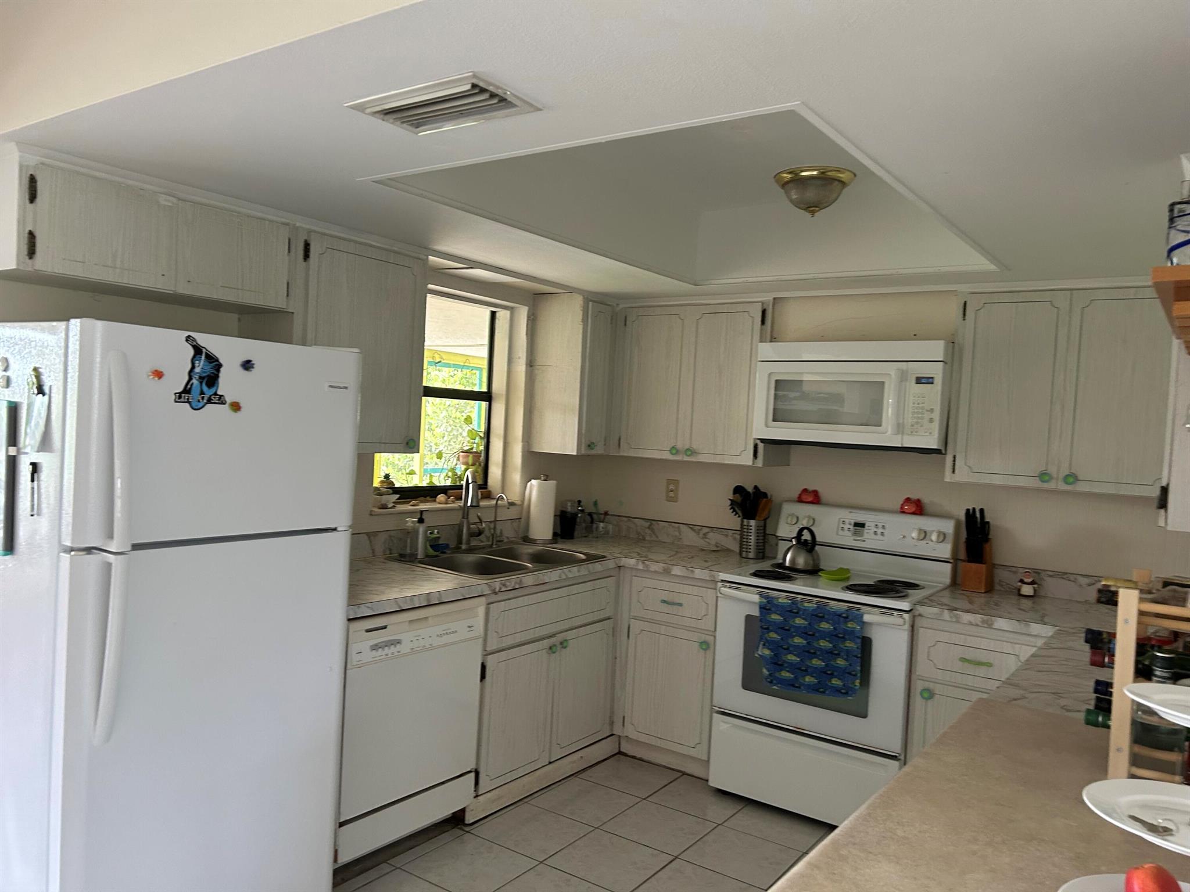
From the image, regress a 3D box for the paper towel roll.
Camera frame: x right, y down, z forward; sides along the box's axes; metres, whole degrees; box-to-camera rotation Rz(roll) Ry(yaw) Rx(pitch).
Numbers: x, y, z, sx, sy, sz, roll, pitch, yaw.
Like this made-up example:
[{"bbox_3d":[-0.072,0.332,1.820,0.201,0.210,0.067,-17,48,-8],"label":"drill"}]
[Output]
[{"bbox_3d":[-0.253,0.307,4.277,0.166,0.313,0.166,3,2,0],"label":"paper towel roll"}]

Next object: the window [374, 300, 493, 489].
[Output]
[{"bbox_3d":[-0.726,-0.224,4.003,0.110,0.895,0.890,4,2,36],"label":"window"}]

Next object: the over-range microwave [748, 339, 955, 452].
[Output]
[{"bbox_3d":[1.109,-0.204,3.725,0.760,0.424,0.425,4,2,36],"label":"over-range microwave"}]

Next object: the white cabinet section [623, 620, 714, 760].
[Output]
[{"bbox_3d":[0.477,1.031,4.039,0.418,0.516,0.587,4,2,35],"label":"white cabinet section"}]

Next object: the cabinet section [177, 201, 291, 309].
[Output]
[{"bbox_3d":[-1.211,-0.569,2.748,0.368,0.260,0.368,4,2,35],"label":"cabinet section"}]

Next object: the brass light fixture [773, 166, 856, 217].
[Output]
[{"bbox_3d":[0.784,-0.899,3.201,0.296,0.150,0.296,4,2,36],"label":"brass light fixture"}]

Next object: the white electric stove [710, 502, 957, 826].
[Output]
[{"bbox_3d":[0.971,0.866,3.639,0.760,1.181,0.670,4,2,36],"label":"white electric stove"}]

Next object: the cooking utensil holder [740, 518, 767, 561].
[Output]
[{"bbox_3d":[0.725,0.428,4.115,0.120,0.182,0.120,3,2,0],"label":"cooking utensil holder"}]

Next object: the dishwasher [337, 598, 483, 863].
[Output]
[{"bbox_3d":[-0.831,0.906,3.138,0.615,0.785,0.602,4,2,36],"label":"dishwasher"}]

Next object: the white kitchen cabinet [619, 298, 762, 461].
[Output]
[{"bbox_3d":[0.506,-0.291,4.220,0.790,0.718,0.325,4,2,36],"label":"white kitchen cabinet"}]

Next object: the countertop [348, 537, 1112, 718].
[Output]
[{"bbox_3d":[0.535,0.561,3.081,2.920,0.051,2.130,4,2,36],"label":"countertop"}]

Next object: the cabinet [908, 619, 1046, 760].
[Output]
[{"bbox_3d":[1.472,1.054,3.316,0.447,0.856,0.630,4,2,36],"label":"cabinet"}]

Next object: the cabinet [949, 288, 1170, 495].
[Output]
[{"bbox_3d":[1.738,-0.206,3.336,0.712,0.723,0.325,4,2,36],"label":"cabinet"}]

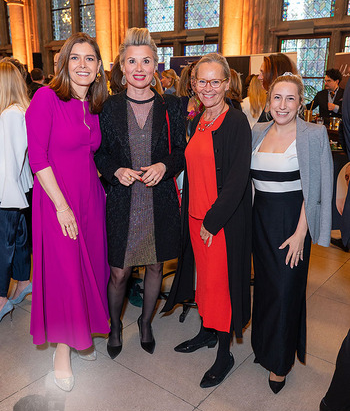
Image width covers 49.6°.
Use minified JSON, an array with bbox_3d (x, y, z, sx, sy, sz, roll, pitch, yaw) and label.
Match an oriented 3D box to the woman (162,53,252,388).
[{"bbox_3d":[0.174,0.082,2.038,0.500,1.670,0.420,12,17,40],"label":"woman"}]

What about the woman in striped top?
[{"bbox_3d":[0.578,0.162,1.922,0.420,1.575,0.350,4,13,16],"label":"woman in striped top"}]

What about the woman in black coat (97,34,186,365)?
[{"bbox_3d":[-0.200,-0.033,2.188,0.520,1.820,0.360,0,13,-4],"label":"woman in black coat"}]

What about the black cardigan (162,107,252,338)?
[{"bbox_3d":[0.164,0.090,2.071,0.500,1.200,0.380,12,17,40],"label":"black cardigan"}]

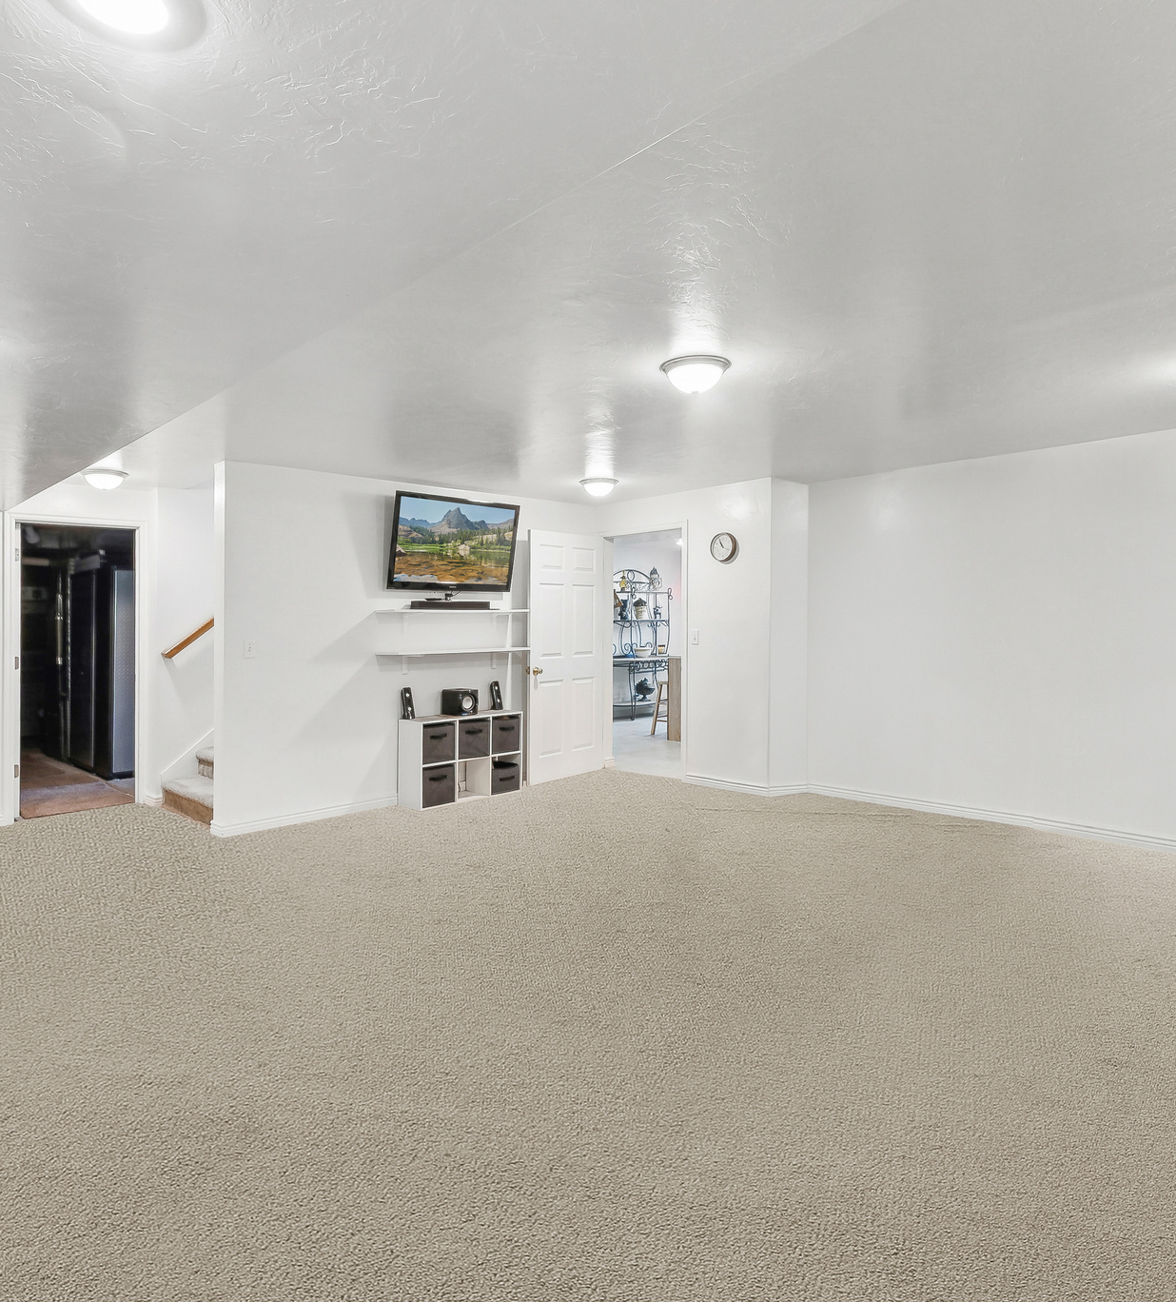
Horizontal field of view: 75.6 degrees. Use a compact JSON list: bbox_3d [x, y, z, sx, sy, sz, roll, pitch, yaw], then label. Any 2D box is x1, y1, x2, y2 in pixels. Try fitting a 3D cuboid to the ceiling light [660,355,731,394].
[{"bbox_3d":[0.440,-1.107,3.091,0.285,0.120,0.285,0,2,0],"label":"ceiling light"}]

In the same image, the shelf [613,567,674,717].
[{"bbox_3d":[0.746,-0.092,10.350,0.880,1.970,0.420,-2,3,-44],"label":"shelf"}]

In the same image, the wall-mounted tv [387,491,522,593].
[{"bbox_3d":[-0.974,-0.780,5.608,1.080,0.675,0.060,-1,12,-44],"label":"wall-mounted tv"}]

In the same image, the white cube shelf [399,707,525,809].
[{"bbox_3d":[-0.933,0.793,5.687,0.905,0.612,0.295,-2,3,-44],"label":"white cube shelf"}]

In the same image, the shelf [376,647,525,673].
[{"bbox_3d":[-0.956,0.072,5.662,1.210,0.175,0.285,-2,3,-44],"label":"shelf"}]

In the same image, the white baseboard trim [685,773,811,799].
[{"bbox_3d":[1.244,1.041,6.050,0.430,0.090,0.800,-2,3,-44],"label":"white baseboard trim"}]

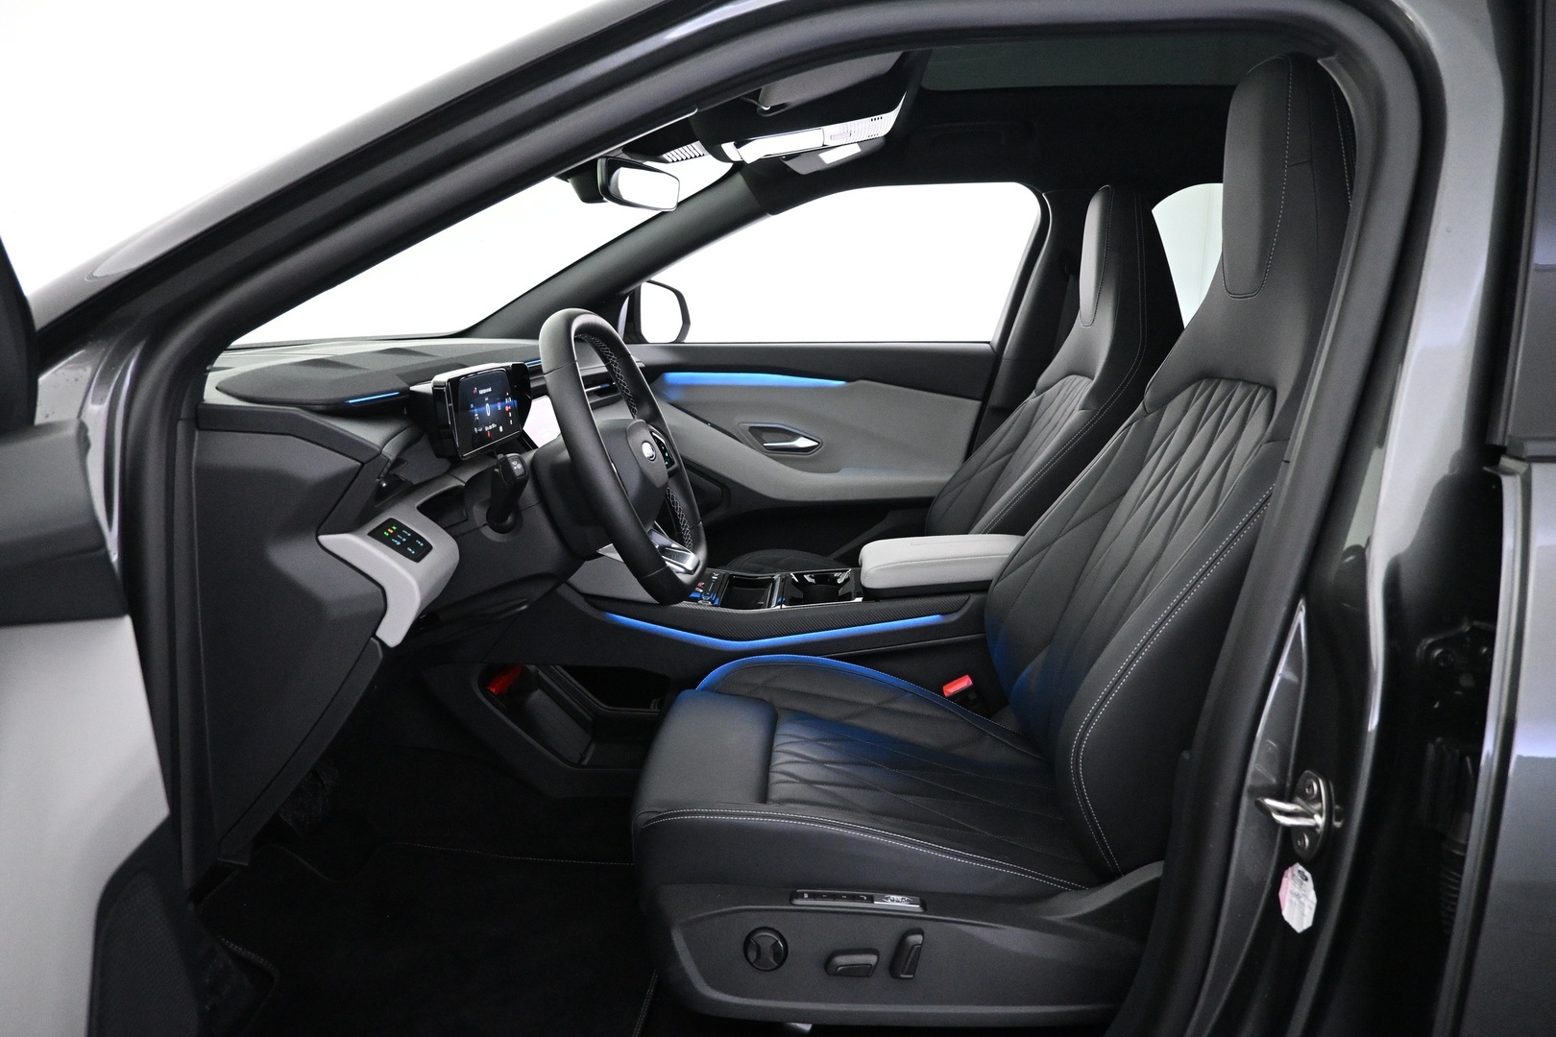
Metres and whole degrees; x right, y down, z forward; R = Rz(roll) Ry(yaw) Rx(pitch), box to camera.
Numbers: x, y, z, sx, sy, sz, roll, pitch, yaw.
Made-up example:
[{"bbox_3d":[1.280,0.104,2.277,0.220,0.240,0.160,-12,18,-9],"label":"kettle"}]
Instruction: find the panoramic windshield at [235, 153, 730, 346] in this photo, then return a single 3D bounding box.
[{"bbox_3d":[-0.430,-0.454,1.508,0.820,0.130,1.380,-28,8,8],"label":"panoramic windshield"}]

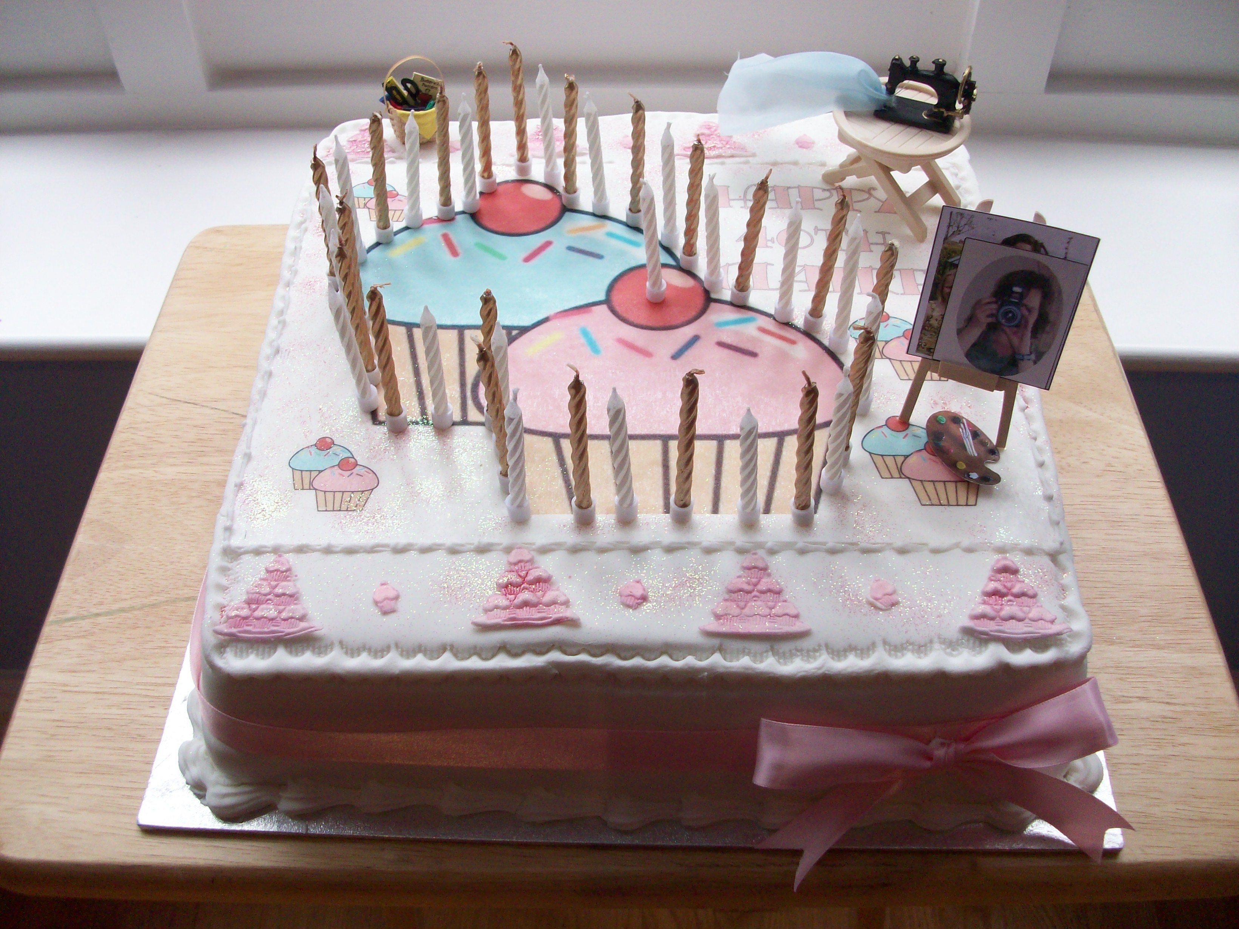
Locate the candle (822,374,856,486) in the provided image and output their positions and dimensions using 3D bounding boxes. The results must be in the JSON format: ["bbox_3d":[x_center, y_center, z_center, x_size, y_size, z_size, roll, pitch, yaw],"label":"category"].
[{"bbox_3d":[0.077,-0.012,0.425,0.006,0.058,0.006,-2,49,2],"label":"candle"}]

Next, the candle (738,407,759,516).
[{"bbox_3d":[0.045,-0.001,0.417,0.006,0.055,0.006,-3,49,4],"label":"candle"}]

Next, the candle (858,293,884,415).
[{"bbox_3d":[0.092,-0.042,0.451,0.006,0.057,0.006,-3,49,3],"label":"candle"}]

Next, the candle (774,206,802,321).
[{"bbox_3d":[0.069,-0.082,0.486,0.006,0.056,0.006,-1,49,1],"label":"candle"}]

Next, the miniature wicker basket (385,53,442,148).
[{"bbox_3d":[-0.098,-0.174,0.577,0.028,0.044,0.026,-2,49,-2],"label":"miniature wicker basket"}]

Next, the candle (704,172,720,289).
[{"bbox_3d":[0.038,-0.096,0.499,0.008,0.057,0.008,-3,52,3],"label":"candle"}]

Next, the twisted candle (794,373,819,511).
[{"bbox_3d":[0.063,-0.007,0.411,0.007,0.066,0.007,-3,47,3],"label":"twisted candle"}]

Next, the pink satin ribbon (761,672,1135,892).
[{"bbox_3d":[0.111,0.107,0.411,0.132,0.075,0.048,0,50,0],"label":"pink satin ribbon"}]

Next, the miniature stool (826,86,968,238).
[{"bbox_3d":[0.123,-0.136,0.544,0.060,0.045,0.059,0,49,0],"label":"miniature stool"}]

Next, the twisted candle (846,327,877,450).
[{"bbox_3d":[0.083,-0.025,0.430,0.006,0.062,0.006,0,49,-1],"label":"twisted candle"}]

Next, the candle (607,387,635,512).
[{"bbox_3d":[0.000,-0.005,0.415,0.006,0.058,0.006,-3,47,3],"label":"candle"}]

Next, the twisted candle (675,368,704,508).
[{"bbox_3d":[0.023,-0.007,0.410,0.006,0.069,0.006,0,49,0],"label":"twisted candle"}]

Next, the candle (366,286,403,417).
[{"bbox_3d":[-0.085,-0.040,0.442,0.007,0.062,0.007,1,47,-1],"label":"candle"}]

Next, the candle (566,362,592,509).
[{"bbox_3d":[-0.013,-0.008,0.410,0.006,0.069,0.006,0,46,1],"label":"candle"}]

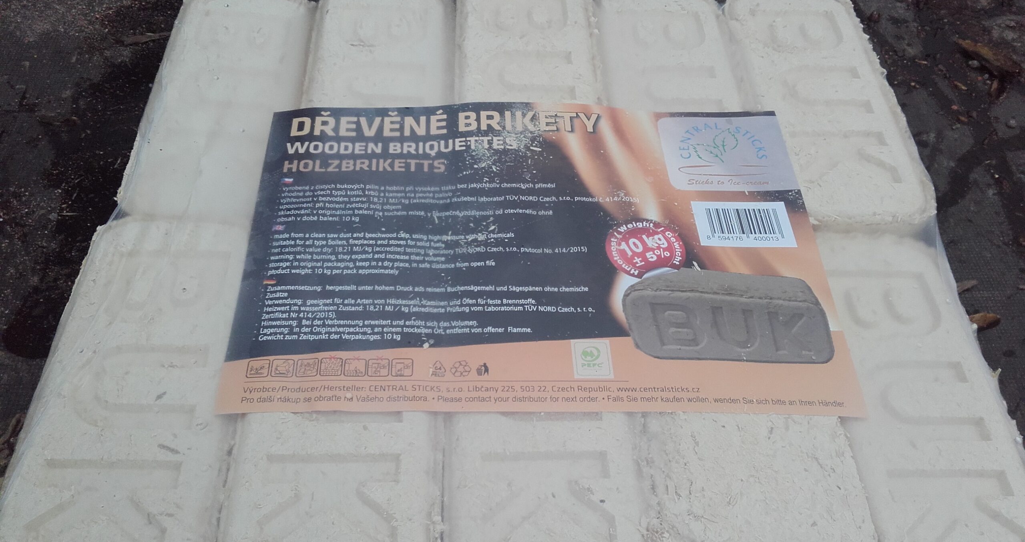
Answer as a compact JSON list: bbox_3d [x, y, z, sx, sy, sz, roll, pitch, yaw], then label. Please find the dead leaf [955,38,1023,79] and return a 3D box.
[{"bbox_3d":[0.296,-0.133,0.572,0.039,0.008,0.014,36,58,23],"label":"dead leaf"}]

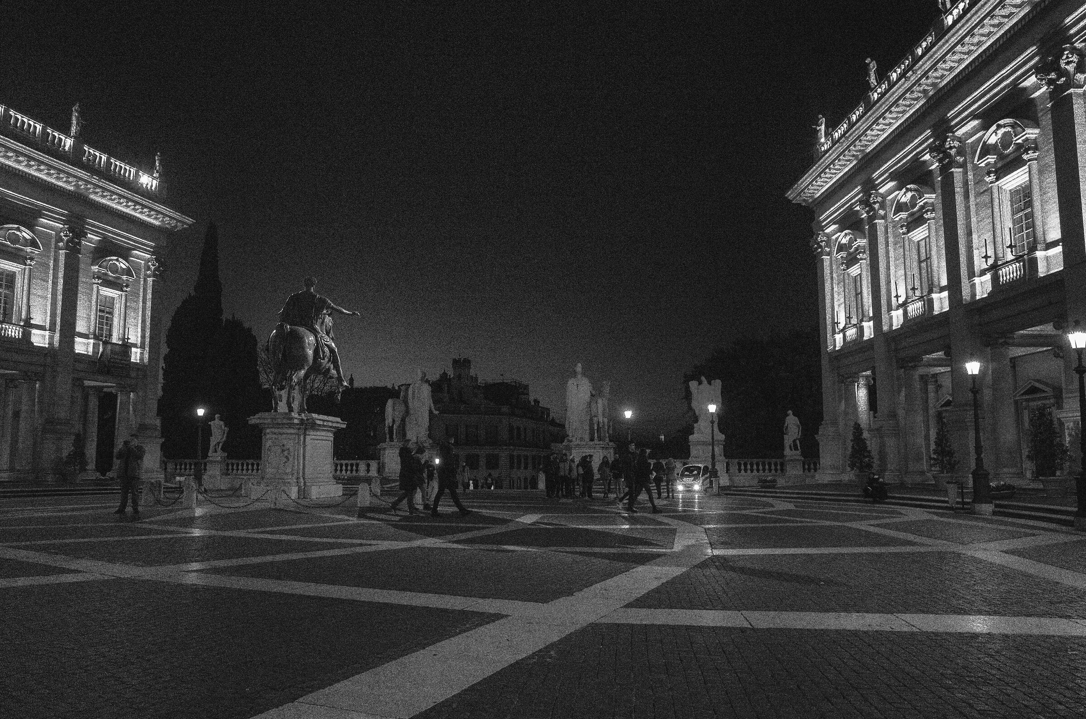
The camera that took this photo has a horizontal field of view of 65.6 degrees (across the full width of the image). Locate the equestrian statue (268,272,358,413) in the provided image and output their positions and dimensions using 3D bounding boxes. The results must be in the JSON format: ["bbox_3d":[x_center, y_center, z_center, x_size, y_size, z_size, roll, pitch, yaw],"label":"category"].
[{"bbox_3d":[-6.953,-0.346,25.119,2.250,4.200,3.500,-1,-7,6],"label":"equestrian statue"}]

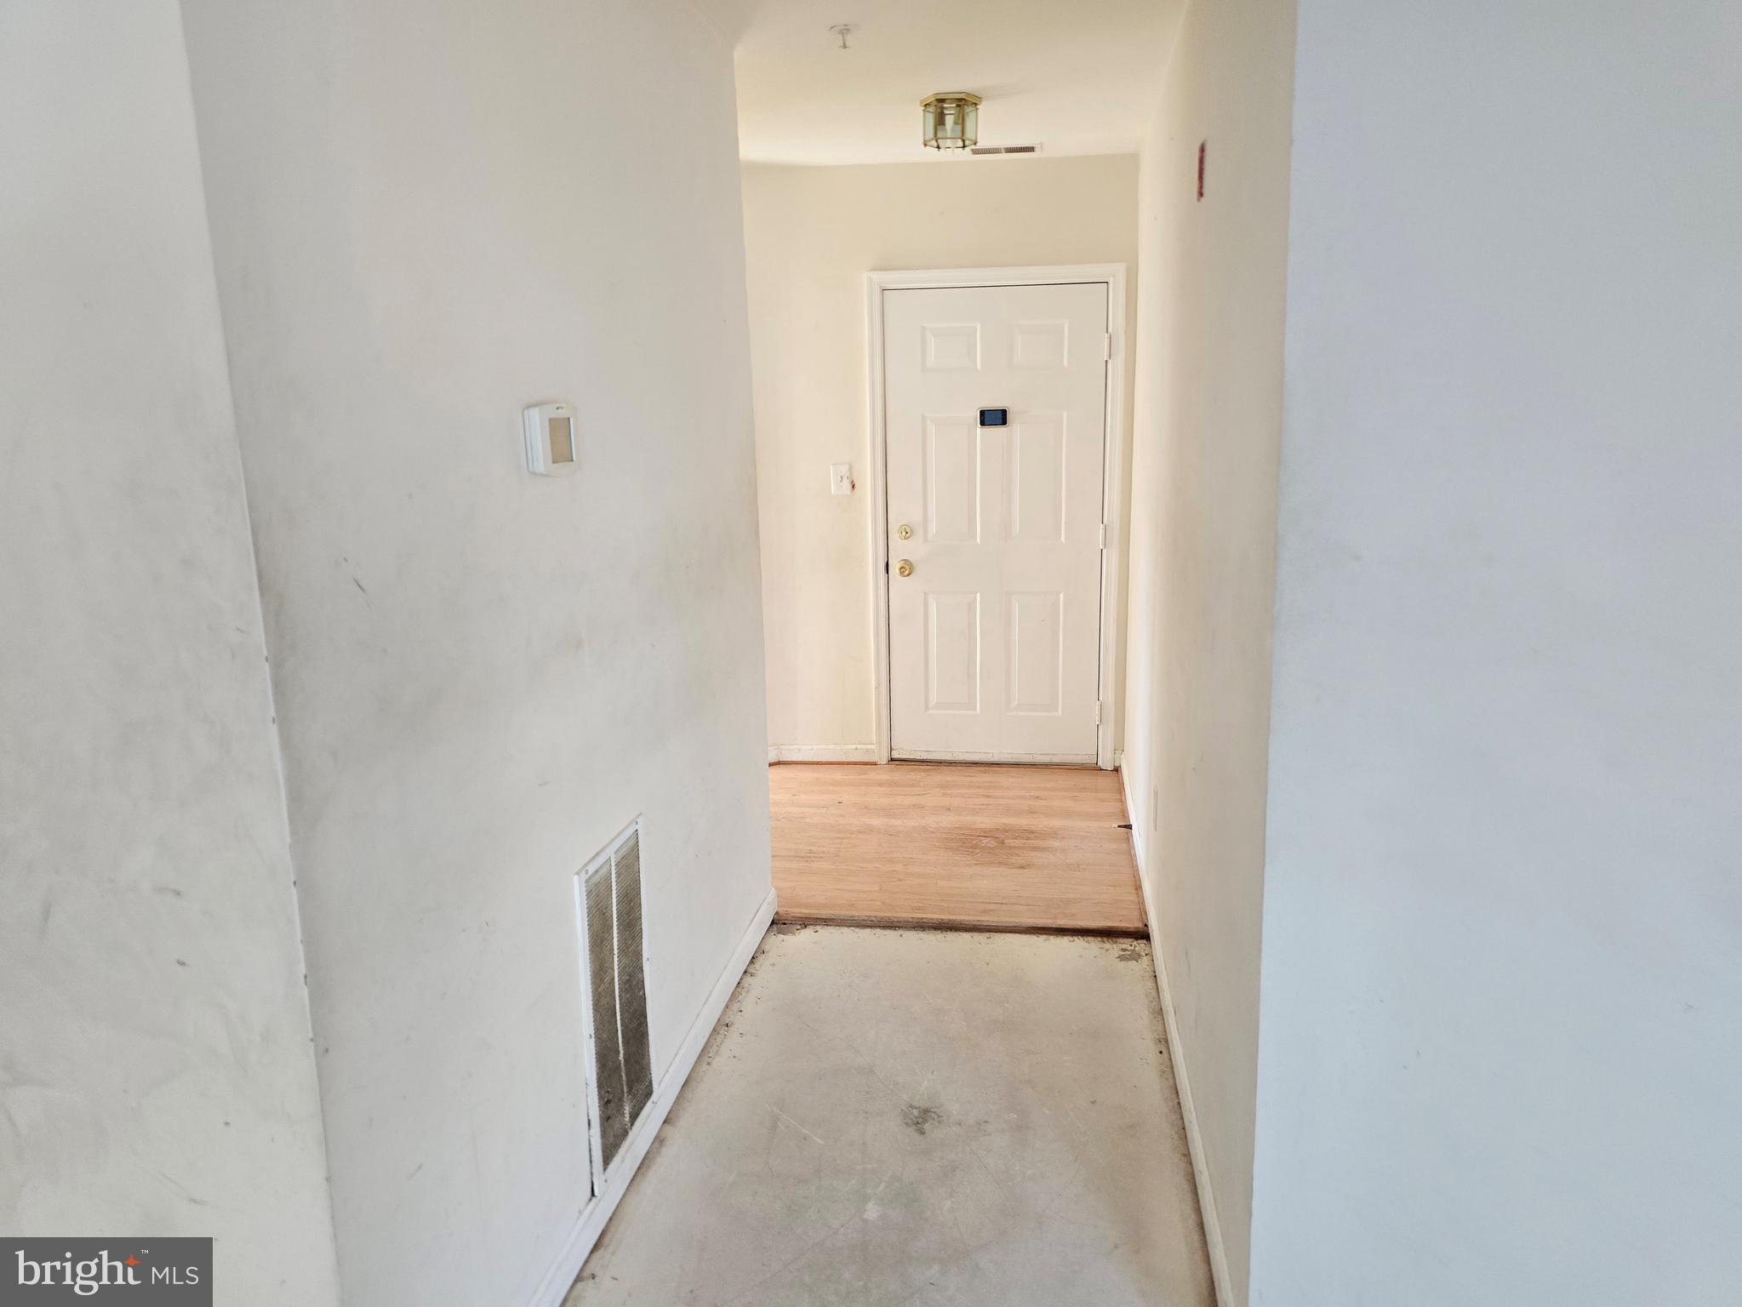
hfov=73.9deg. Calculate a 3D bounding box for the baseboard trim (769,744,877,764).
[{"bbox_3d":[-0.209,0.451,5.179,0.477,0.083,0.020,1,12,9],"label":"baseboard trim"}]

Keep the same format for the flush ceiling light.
[{"bbox_3d":[0.253,-1.686,3.680,0.193,0.133,0.168,1,12,9],"label":"flush ceiling light"}]

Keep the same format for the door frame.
[{"bbox_3d":[0.522,-0.528,4.890,1.036,2.088,0.103,1,12,9],"label":"door frame"}]

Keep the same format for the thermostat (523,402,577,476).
[{"bbox_3d":[-0.528,-0.351,1.911,0.030,0.111,0.127,0,11,9],"label":"thermostat"}]

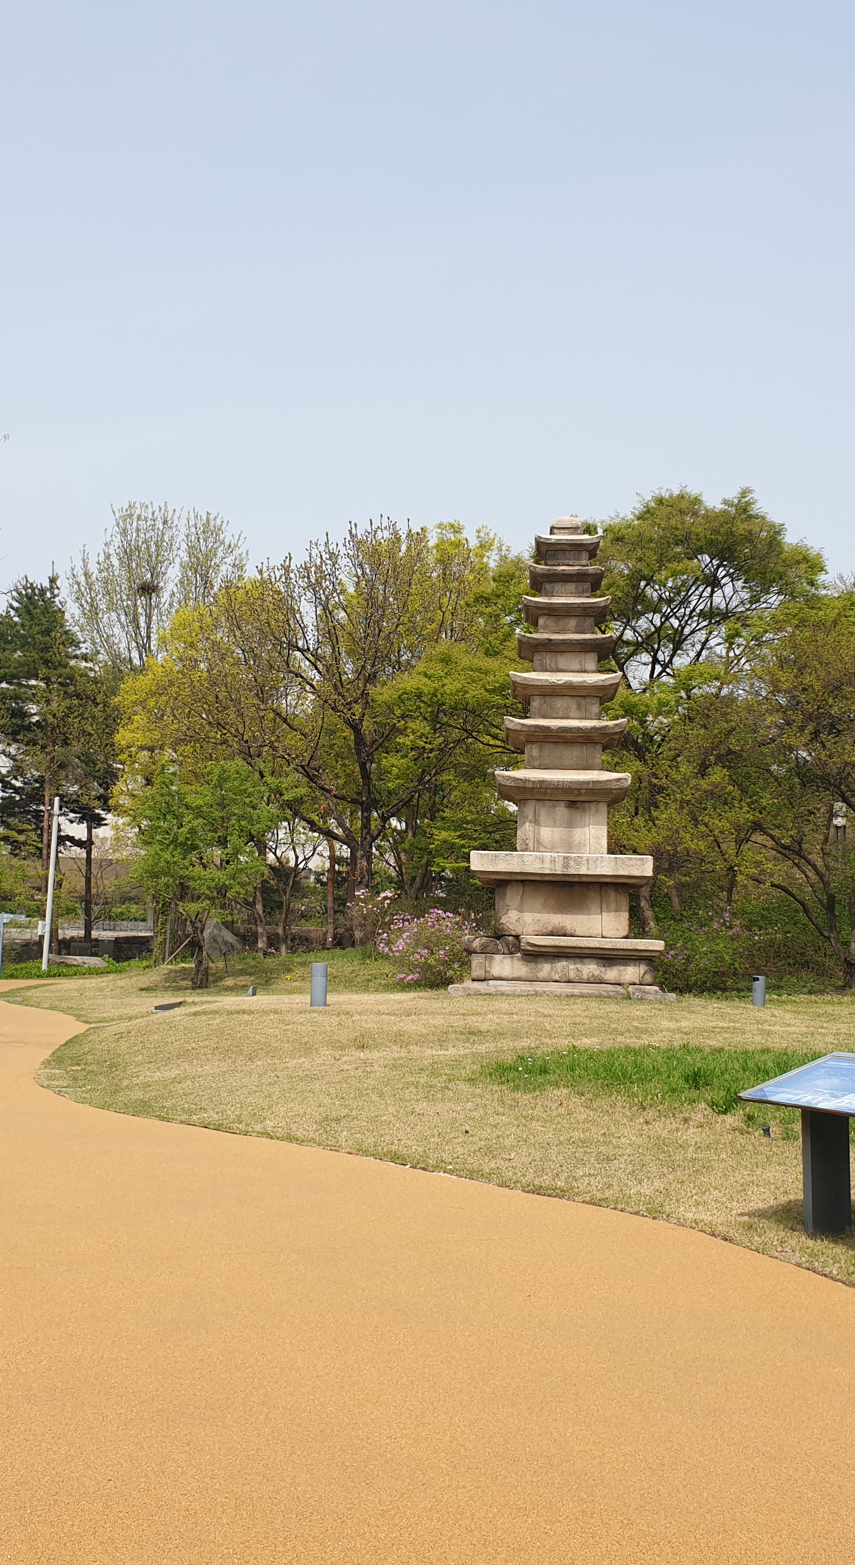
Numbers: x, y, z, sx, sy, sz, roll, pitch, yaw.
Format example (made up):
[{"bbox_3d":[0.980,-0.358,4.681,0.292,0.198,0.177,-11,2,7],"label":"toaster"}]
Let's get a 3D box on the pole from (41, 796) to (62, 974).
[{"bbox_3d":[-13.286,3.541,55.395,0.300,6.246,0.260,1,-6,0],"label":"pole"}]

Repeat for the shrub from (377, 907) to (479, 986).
[{"bbox_3d":[0.114,2.895,27.650,2.040,1.381,1.800,1,-6,0],"label":"shrub"}]

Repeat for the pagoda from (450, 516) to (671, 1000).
[{"bbox_3d":[2.125,-0.488,24.666,3.300,7.540,3.300,1,-6,4],"label":"pagoda"}]

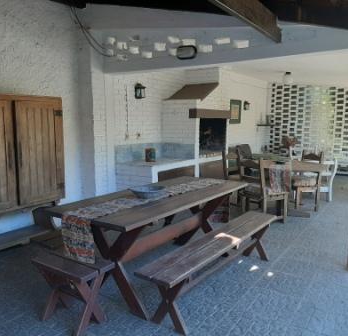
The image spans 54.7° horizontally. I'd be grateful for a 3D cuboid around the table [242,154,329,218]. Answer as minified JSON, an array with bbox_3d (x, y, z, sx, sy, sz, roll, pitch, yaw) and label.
[{"bbox_3d":[1.809,0.263,5.891,0.820,0.760,1.500,-3,8,-18],"label":"table"}]

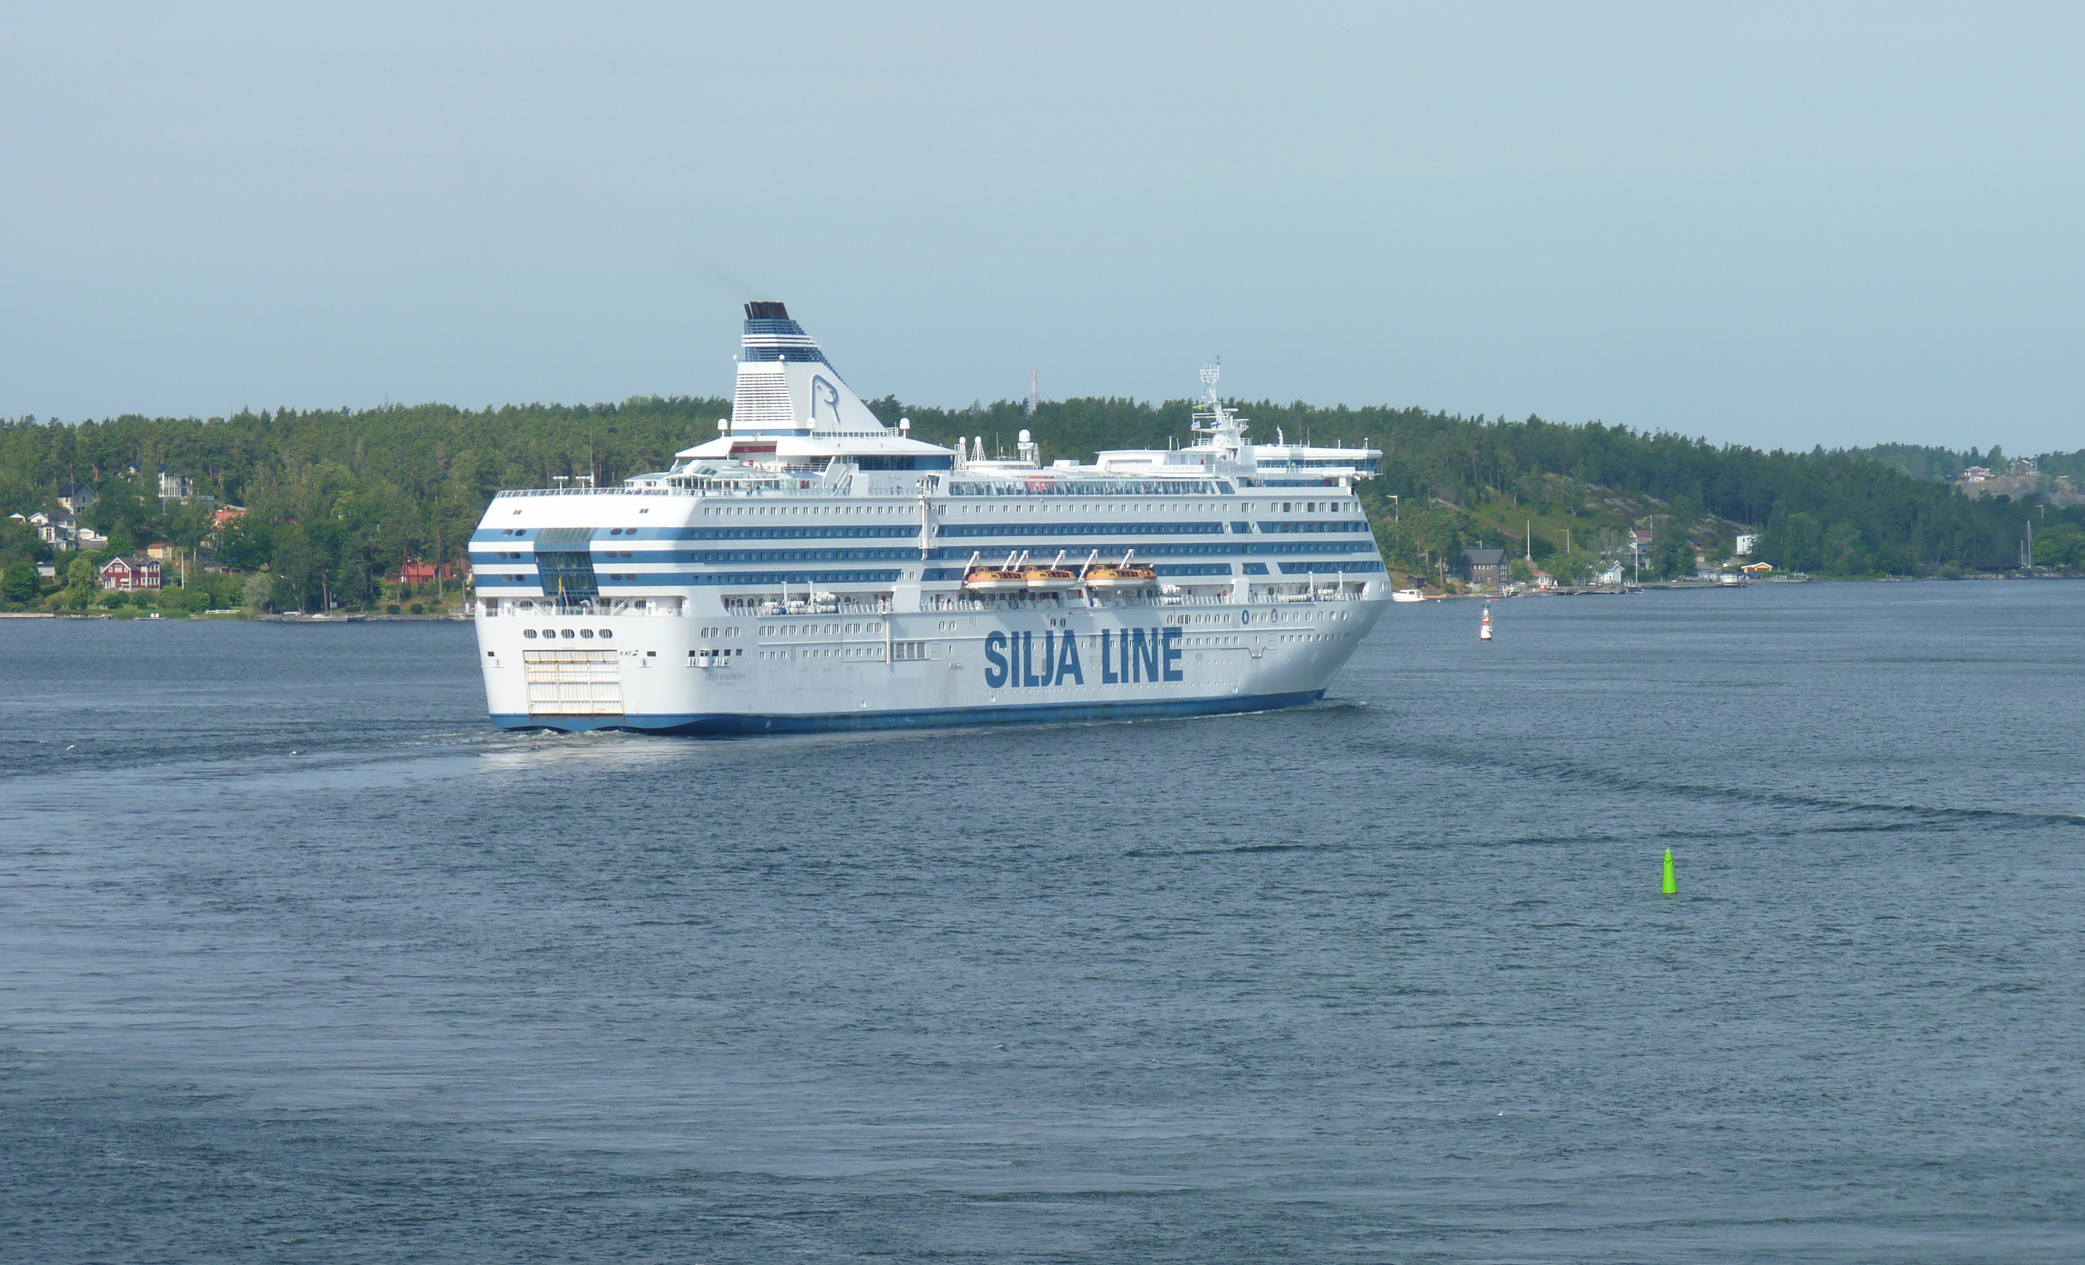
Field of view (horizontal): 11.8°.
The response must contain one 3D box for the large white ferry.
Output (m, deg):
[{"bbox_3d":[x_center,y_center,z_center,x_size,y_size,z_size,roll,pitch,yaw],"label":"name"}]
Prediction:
[{"bbox_3d":[-4.350,-14.900,1259.140,32.500,51.300,203.000,0,1,30],"label":"large white ferry"}]

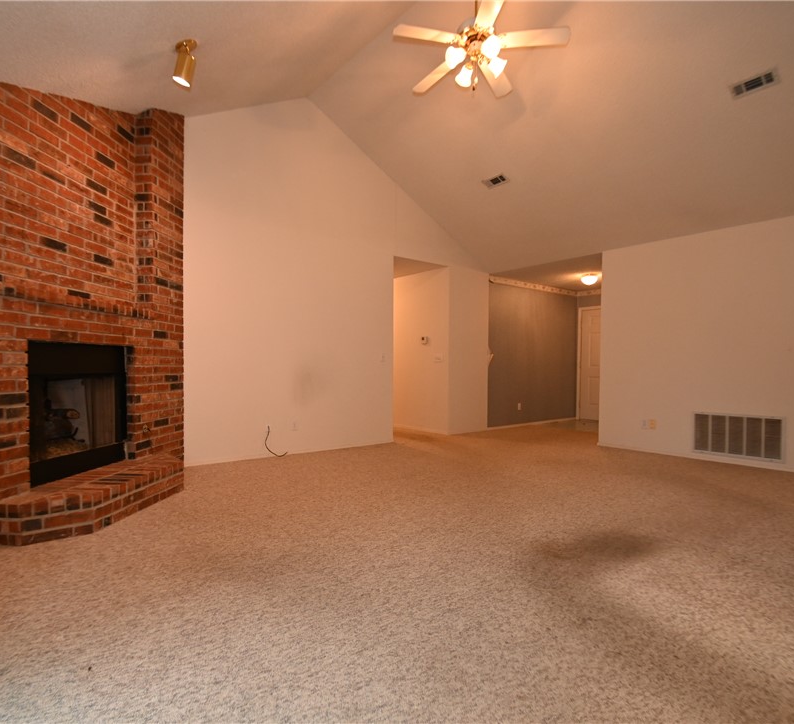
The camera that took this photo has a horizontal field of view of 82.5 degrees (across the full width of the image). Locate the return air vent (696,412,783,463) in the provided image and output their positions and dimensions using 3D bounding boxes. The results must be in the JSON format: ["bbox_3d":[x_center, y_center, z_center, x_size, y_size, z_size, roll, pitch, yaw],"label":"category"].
[{"bbox_3d":[3.475,0.760,4.635,0.040,0.447,0.780,0,0,-40],"label":"return air vent"}]

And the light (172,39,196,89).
[{"bbox_3d":[-1.455,-2.050,3.100,0.165,0.300,0.140,0,0,14],"label":"light"}]

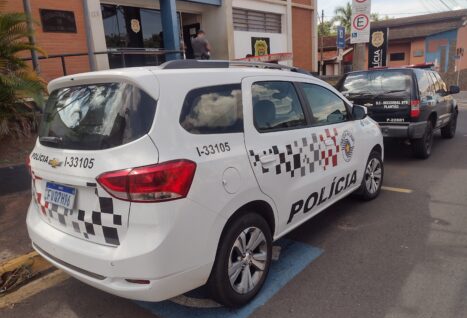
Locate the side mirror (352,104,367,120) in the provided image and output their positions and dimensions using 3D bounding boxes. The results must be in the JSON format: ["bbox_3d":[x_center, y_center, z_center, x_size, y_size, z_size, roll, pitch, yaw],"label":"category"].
[{"bbox_3d":[1.352,-0.502,3.909,0.180,0.155,0.120,5,14,39],"label":"side mirror"}]

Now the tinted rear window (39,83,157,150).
[{"bbox_3d":[-1.005,-0.263,2.432,1.280,0.420,0.170,5,0,39],"label":"tinted rear window"}]

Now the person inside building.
[{"bbox_3d":[-0.837,-2.695,10.166,0.540,1.730,0.360,0,12,17],"label":"person inside building"}]

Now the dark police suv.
[{"bbox_3d":[3.816,-1.168,8.249,1.800,1.750,4.650,5,14,38],"label":"dark police suv"}]

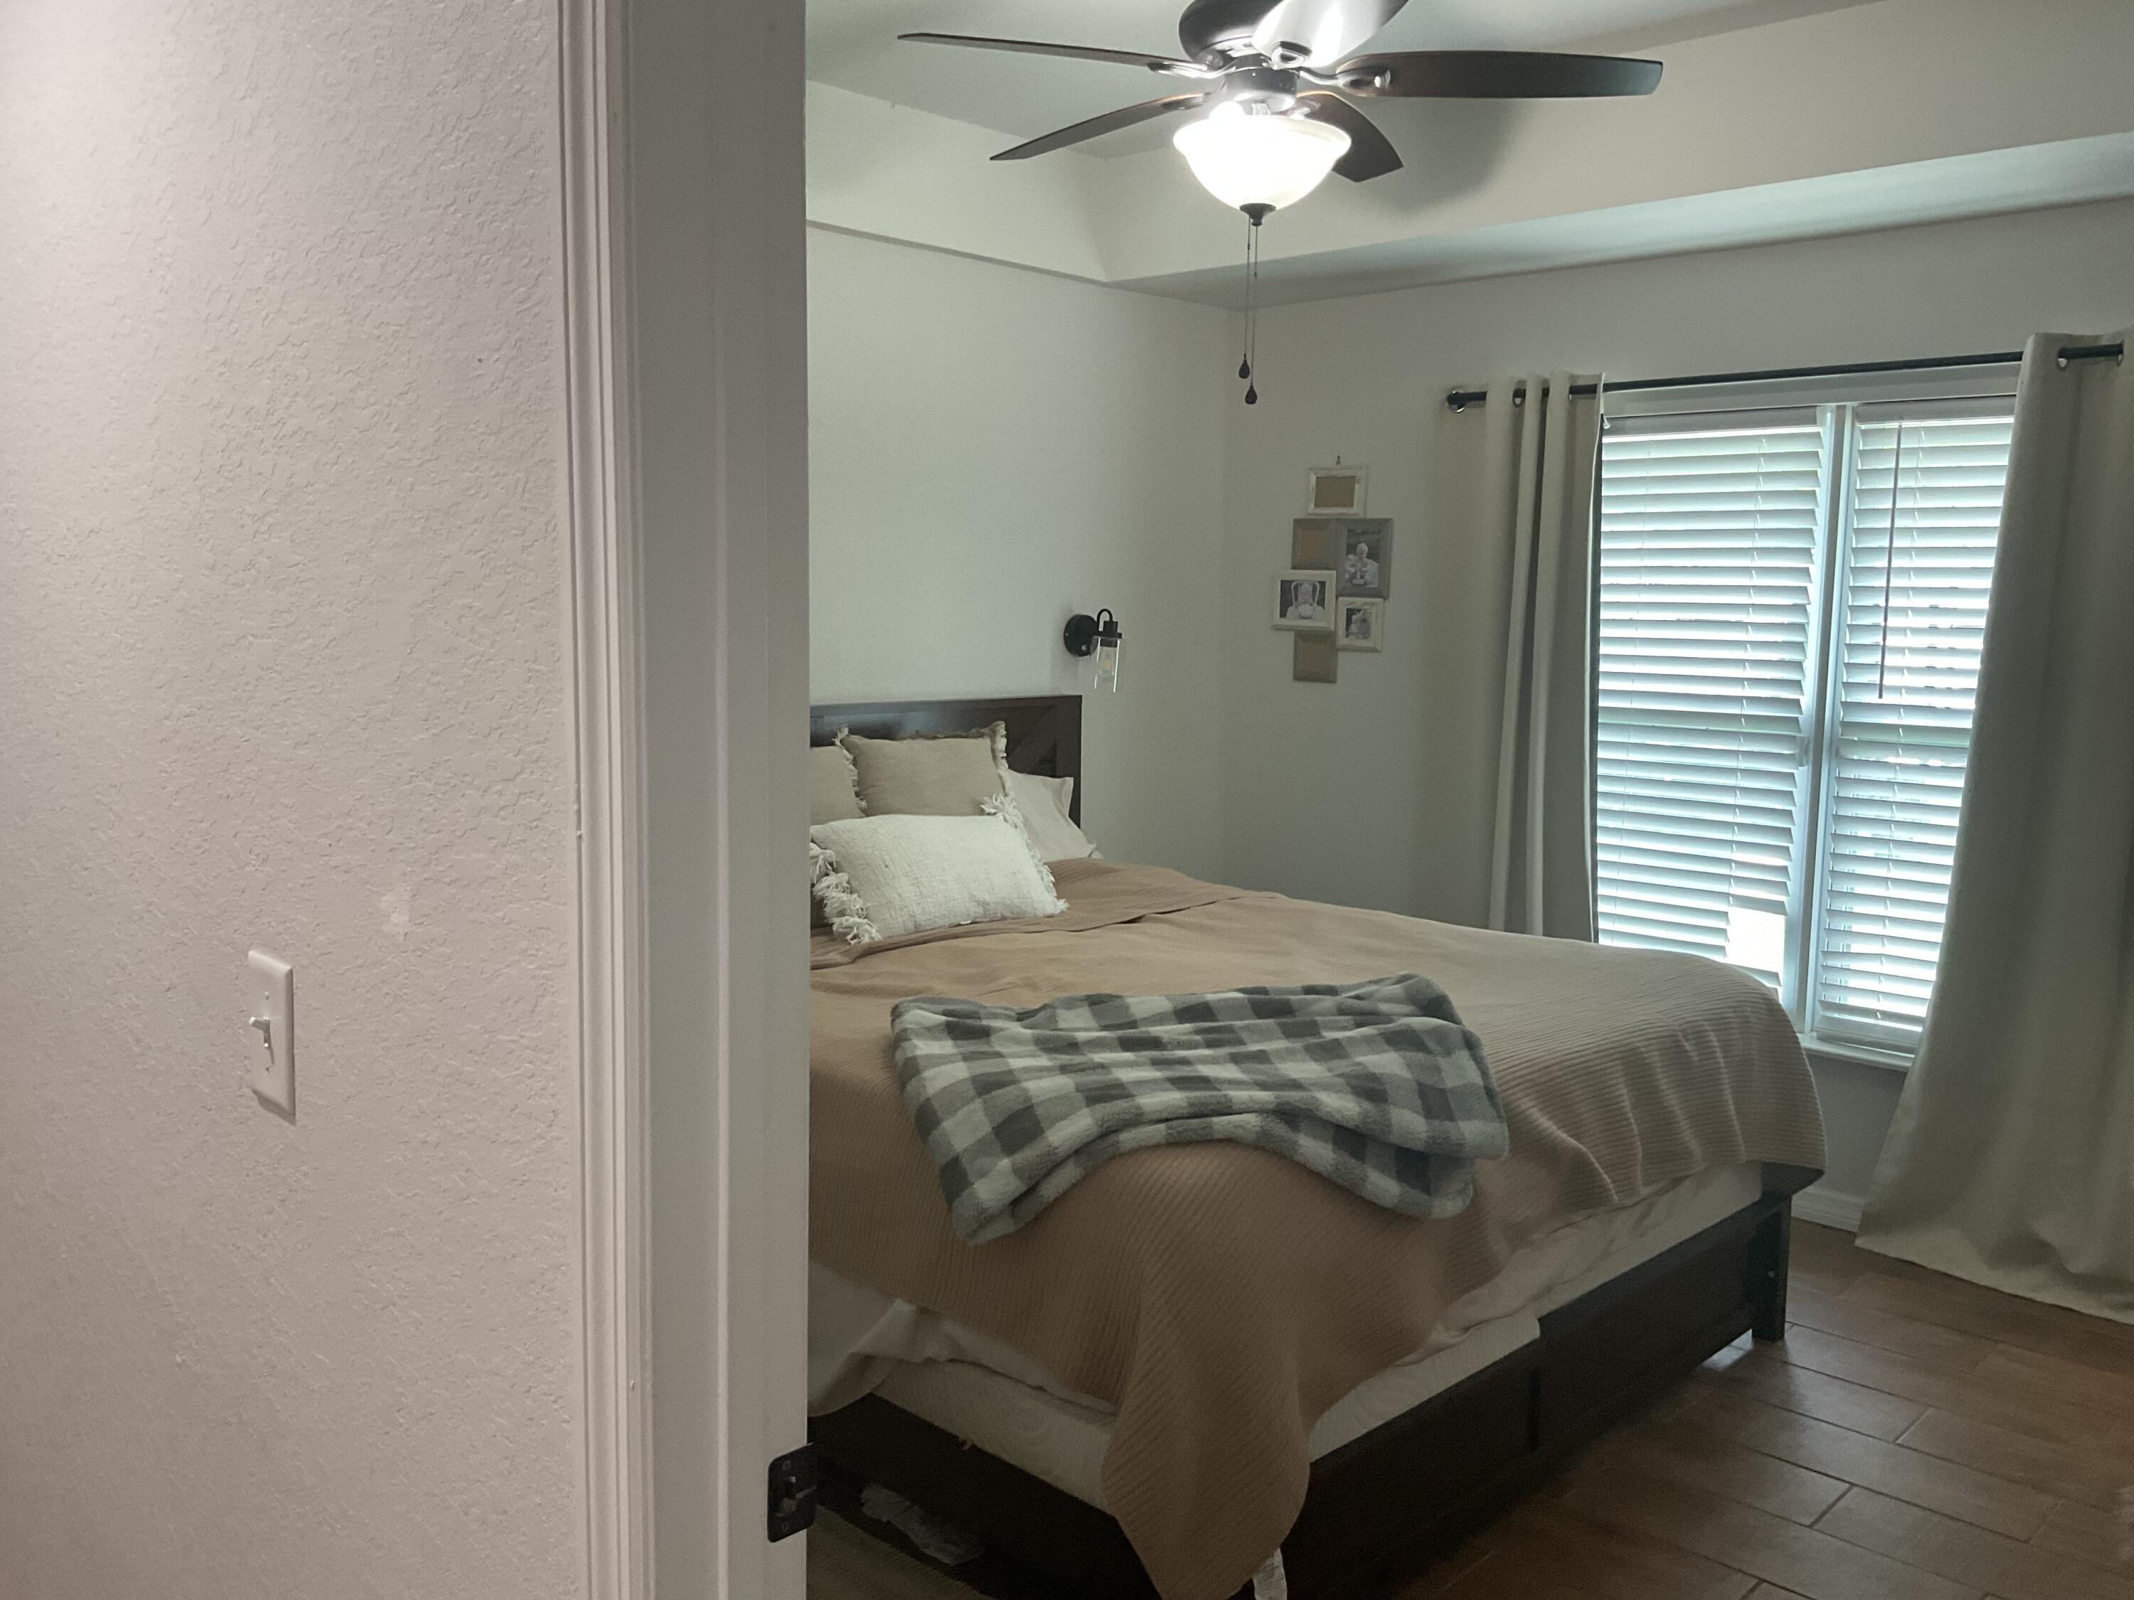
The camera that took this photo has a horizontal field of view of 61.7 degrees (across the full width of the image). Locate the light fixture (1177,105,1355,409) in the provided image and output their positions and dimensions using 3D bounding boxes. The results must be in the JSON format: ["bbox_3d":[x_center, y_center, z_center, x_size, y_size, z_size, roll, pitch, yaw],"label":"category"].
[{"bbox_3d":[0.337,-0.942,3.127,0.310,0.500,0.310,1,7,0],"label":"light fixture"}]

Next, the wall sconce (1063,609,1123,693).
[{"bbox_3d":[0.096,-0.442,5.270,0.125,0.245,0.155,-6,10,-44],"label":"wall sconce"}]

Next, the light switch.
[{"bbox_3d":[-0.615,0.181,1.368,0.016,0.117,0.074,-6,10,-44],"label":"light switch"}]

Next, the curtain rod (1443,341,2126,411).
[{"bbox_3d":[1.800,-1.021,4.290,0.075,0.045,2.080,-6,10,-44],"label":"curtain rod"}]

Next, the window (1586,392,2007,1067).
[{"bbox_3d":[1.879,-0.177,4.452,0.120,1.590,1.324,-6,10,-44],"label":"window"}]

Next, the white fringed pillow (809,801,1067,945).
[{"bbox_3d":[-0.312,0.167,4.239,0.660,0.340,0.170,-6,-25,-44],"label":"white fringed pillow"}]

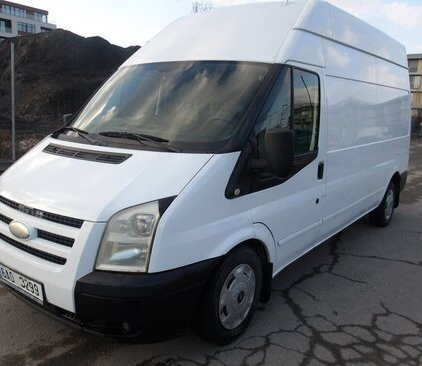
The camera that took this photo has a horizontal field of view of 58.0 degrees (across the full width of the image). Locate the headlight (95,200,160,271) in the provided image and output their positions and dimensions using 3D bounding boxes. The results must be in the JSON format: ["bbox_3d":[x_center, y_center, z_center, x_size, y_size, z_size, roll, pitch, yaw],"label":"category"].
[{"bbox_3d":[-0.405,0.269,1.957,0.340,0.400,0.310,5,11,20],"label":"headlight"}]

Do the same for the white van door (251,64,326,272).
[{"bbox_3d":[0.554,-0.138,2.713,0.210,1.520,1.090,9,13,37],"label":"white van door"}]

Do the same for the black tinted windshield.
[{"bbox_3d":[-0.373,-0.572,2.918,1.660,0.200,0.960,9,56,37],"label":"black tinted windshield"}]

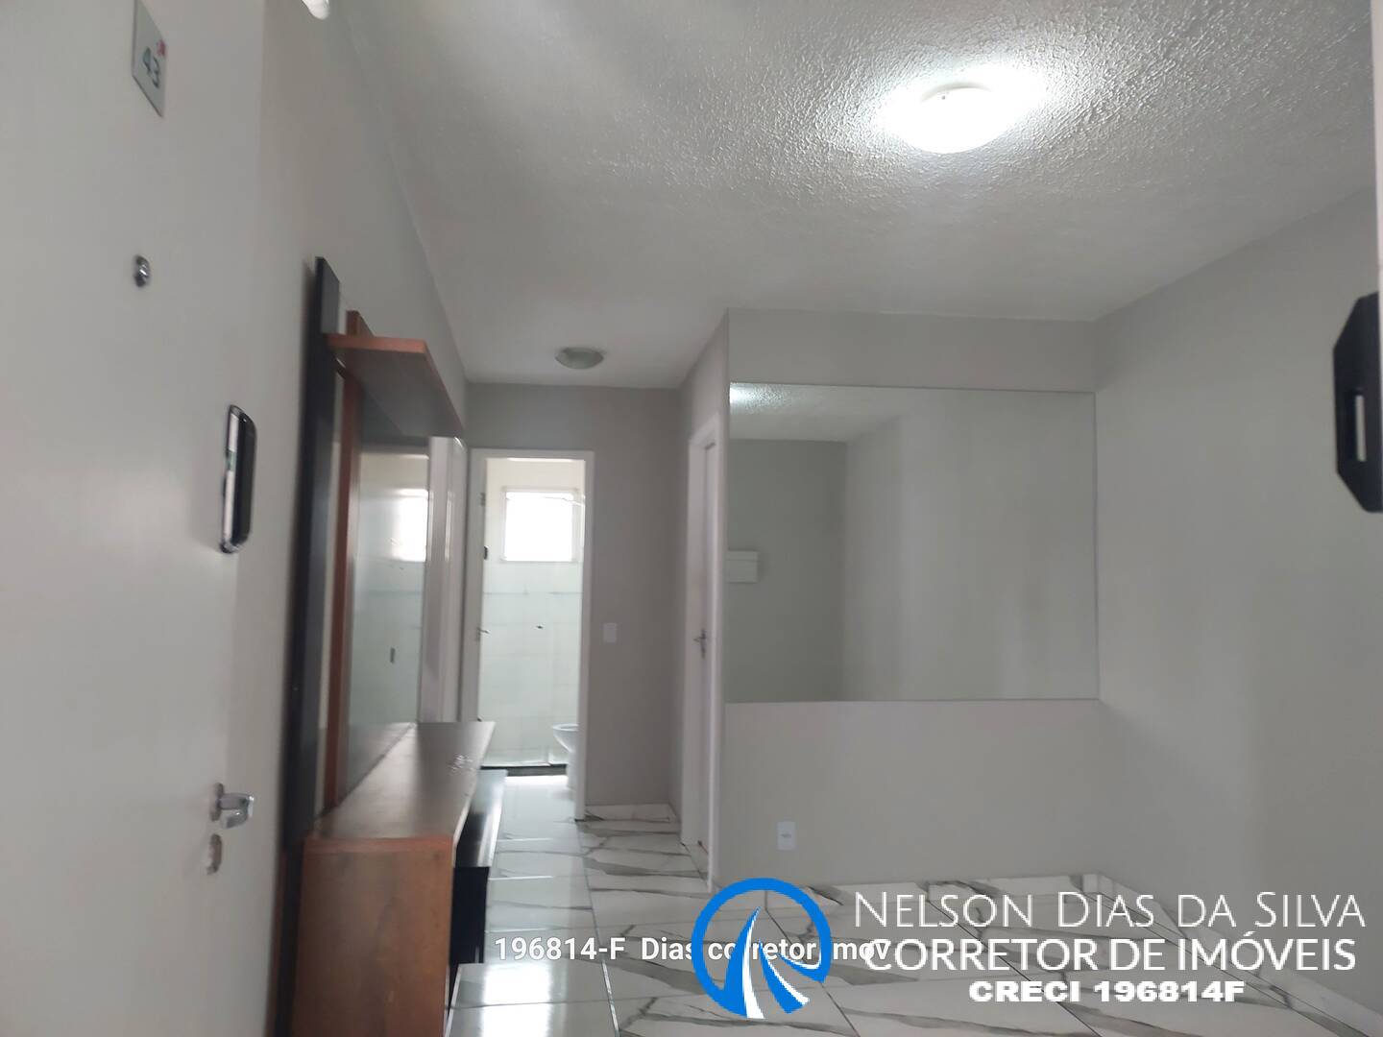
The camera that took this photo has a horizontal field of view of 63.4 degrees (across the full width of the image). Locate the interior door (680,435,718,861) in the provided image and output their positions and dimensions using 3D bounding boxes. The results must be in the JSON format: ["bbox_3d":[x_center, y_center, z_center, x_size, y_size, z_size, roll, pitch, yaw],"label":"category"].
[{"bbox_3d":[0.074,0.635,5.536,0.090,2.100,0.820,1,-4,-8],"label":"interior door"}]

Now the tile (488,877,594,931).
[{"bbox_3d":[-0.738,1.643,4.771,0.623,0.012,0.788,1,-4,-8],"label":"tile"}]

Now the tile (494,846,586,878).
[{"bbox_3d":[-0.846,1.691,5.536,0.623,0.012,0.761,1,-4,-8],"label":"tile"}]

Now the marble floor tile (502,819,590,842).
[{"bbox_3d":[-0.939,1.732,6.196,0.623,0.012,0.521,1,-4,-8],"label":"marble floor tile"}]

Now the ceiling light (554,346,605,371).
[{"bbox_3d":[-0.565,-0.804,5.706,0.255,0.090,0.255,1,-4,-8],"label":"ceiling light"}]

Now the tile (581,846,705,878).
[{"bbox_3d":[-0.249,1.696,5.606,0.578,0.012,0.761,1,-4,-8],"label":"tile"}]

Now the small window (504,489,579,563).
[{"bbox_3d":[-1.178,0.059,8.773,0.600,0.570,0.090,1,-4,-8],"label":"small window"}]

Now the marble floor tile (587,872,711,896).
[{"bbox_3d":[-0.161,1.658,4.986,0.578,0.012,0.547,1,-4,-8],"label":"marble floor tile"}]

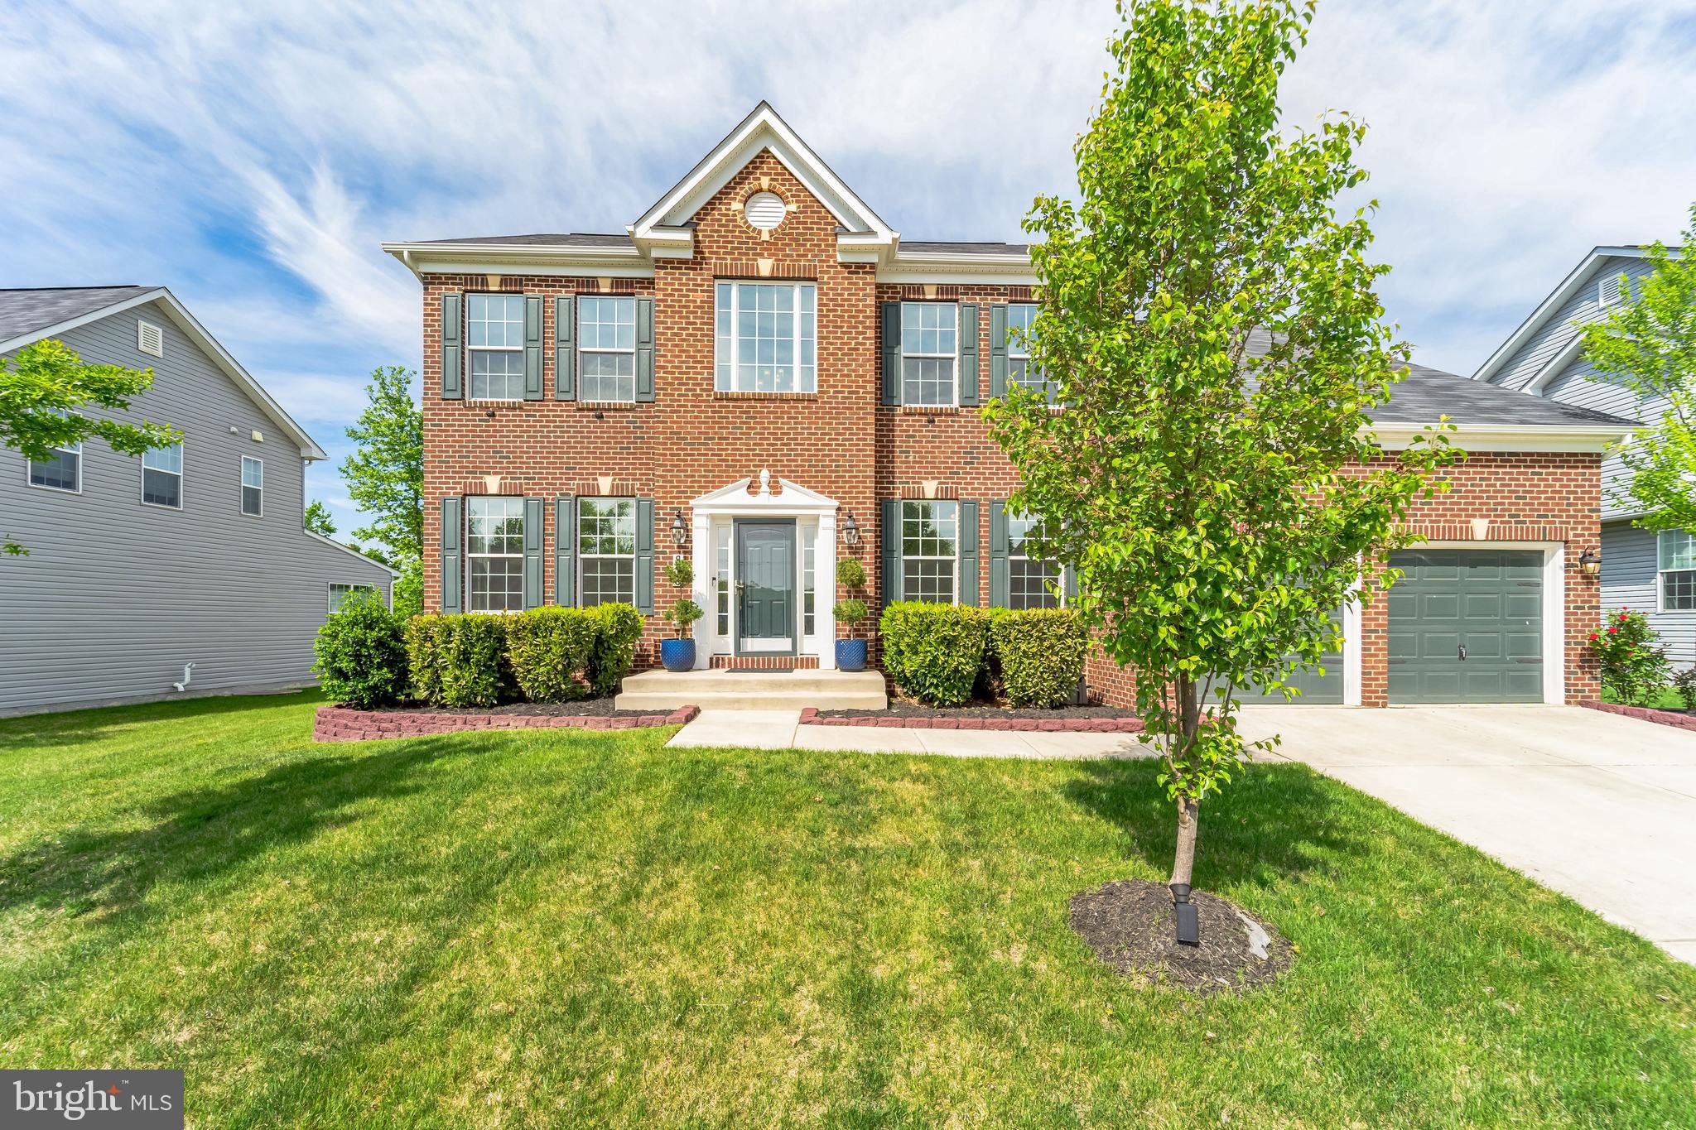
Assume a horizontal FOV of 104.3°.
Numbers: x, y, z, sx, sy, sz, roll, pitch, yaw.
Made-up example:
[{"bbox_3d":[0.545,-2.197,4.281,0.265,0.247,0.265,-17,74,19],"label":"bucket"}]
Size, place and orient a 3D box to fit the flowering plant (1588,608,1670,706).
[{"bbox_3d":[10.300,1.220,8.750,1.060,1.310,1.000,0,-2,-2],"label":"flowering plant"}]

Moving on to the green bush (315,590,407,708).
[{"bbox_3d":[-6.200,1.060,8.400,1.220,1.500,1.200,0,-2,-2],"label":"green bush"}]

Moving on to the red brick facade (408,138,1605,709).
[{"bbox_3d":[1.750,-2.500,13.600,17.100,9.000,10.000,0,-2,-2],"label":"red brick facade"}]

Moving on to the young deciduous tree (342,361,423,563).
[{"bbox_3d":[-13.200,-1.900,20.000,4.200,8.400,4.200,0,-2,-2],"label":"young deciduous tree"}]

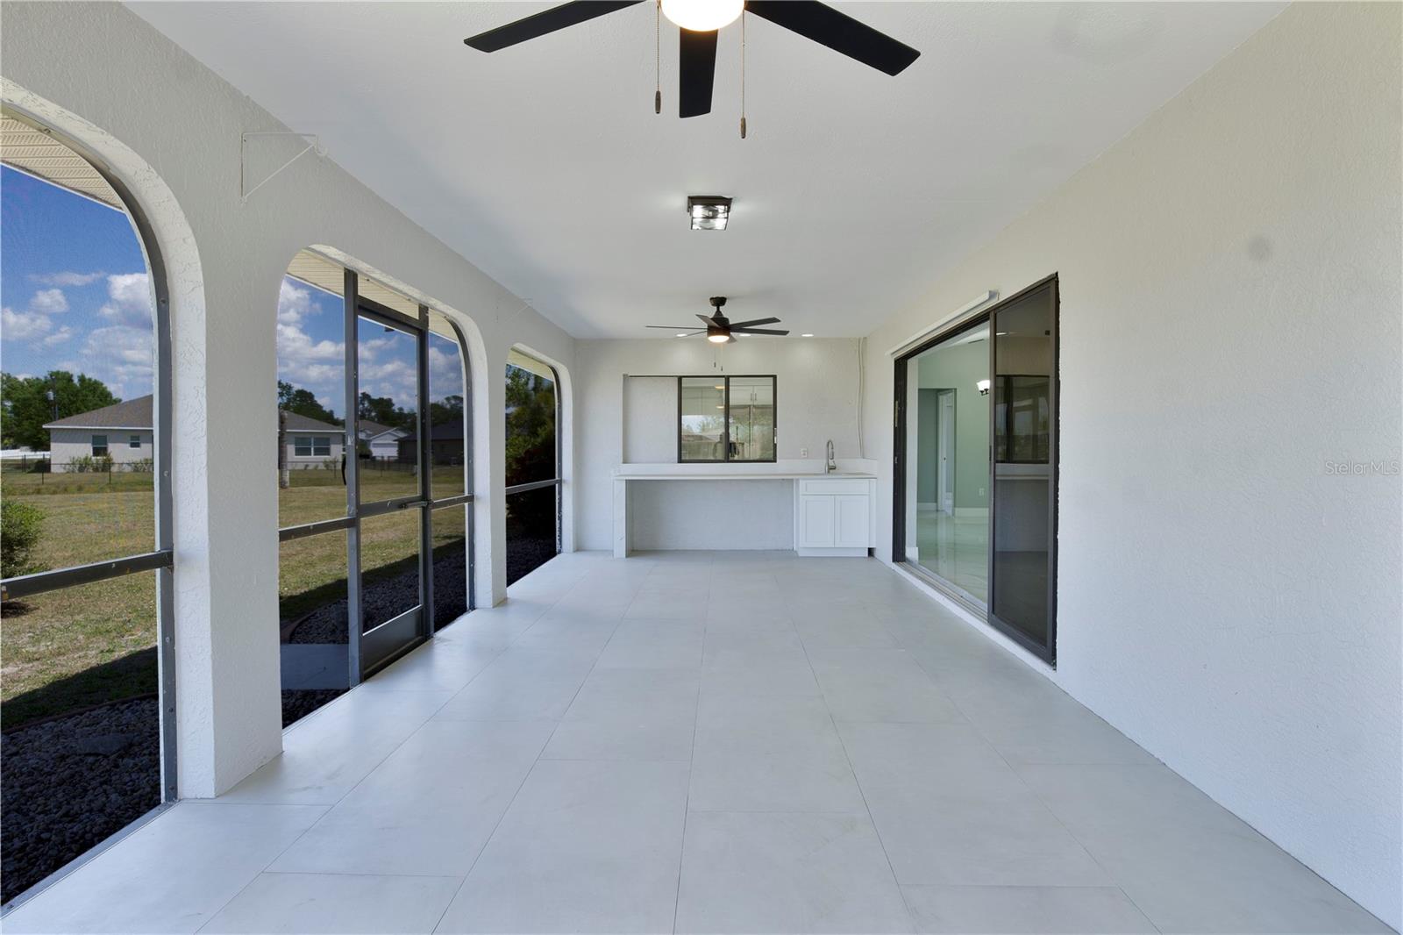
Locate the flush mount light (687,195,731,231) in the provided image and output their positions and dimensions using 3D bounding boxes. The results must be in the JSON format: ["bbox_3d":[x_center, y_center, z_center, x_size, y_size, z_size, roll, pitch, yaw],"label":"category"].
[{"bbox_3d":[0.051,-1.377,3.842,0.240,0.115,0.240,0,2,2],"label":"flush mount light"}]

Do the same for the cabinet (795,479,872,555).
[{"bbox_3d":[1.529,0.562,8.122,0.830,0.890,0.590,0,2,2],"label":"cabinet"}]

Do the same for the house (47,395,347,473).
[{"bbox_3d":[-34.900,-2.600,50.900,16.000,5.300,13.000,-1,2,-28],"label":"house"}]

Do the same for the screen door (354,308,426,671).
[{"bbox_3d":[-1.798,0.115,4.137,0.045,1.980,0.870,0,2,2],"label":"screen door"}]

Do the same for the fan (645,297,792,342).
[{"bbox_3d":[0.152,-1.296,6.225,1.310,0.400,1.310,0,2,2],"label":"fan"}]

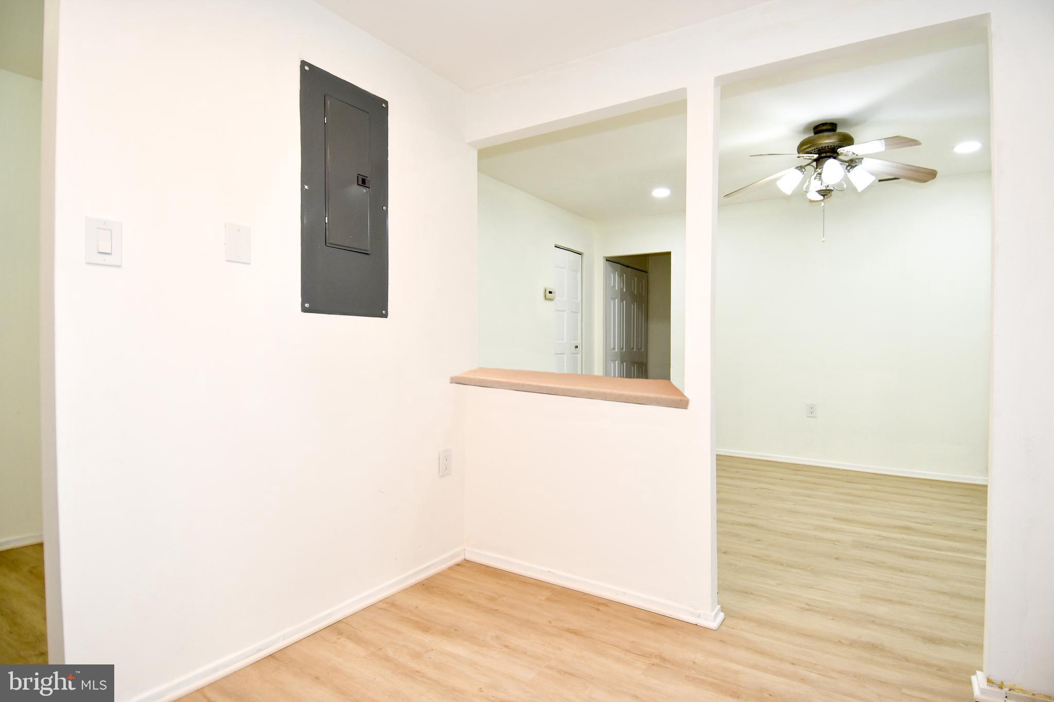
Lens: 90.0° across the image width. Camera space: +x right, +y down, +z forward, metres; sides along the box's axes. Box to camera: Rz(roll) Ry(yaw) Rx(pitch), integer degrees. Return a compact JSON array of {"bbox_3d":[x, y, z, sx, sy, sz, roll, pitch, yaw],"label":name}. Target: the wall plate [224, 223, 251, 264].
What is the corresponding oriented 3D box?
[{"bbox_3d":[-0.916,-0.341,1.670,0.007,0.121,0.077,0,0,33],"label":"wall plate"}]

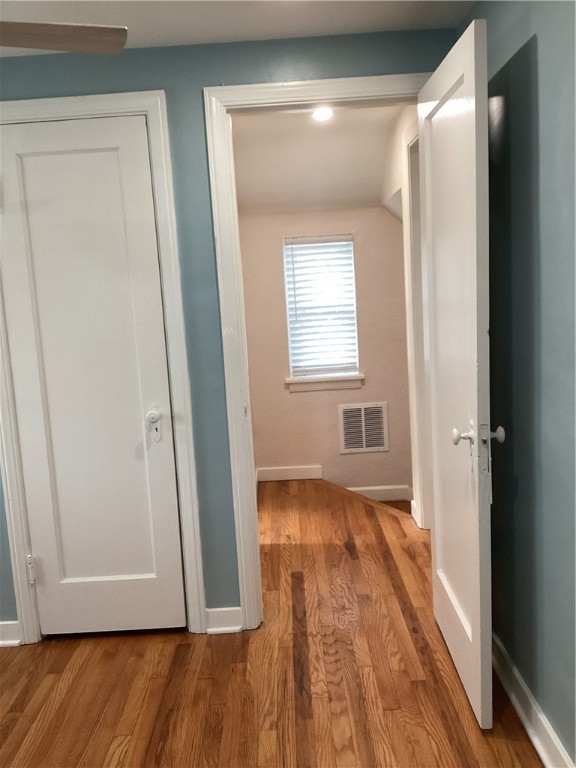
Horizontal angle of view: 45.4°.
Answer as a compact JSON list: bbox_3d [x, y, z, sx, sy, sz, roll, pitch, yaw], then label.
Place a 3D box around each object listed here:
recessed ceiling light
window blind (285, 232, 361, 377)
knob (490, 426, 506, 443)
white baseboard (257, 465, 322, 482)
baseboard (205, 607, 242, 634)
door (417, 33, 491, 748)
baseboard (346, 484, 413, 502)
[{"bbox_3d":[0.184,-1.390,3.549,0.120,0.030,0.120,-3,9,1],"label":"recessed ceiling light"},{"bbox_3d":[0.228,-0.516,4.620,0.458,0.940,0.050,-3,9,1],"label":"window blind"},{"bbox_3d":[0.608,0.149,2.018,0.062,0.052,0.052,-3,9,1],"label":"knob"},{"bbox_3d":[0.012,0.627,4.779,0.445,0.095,0.020,-3,9,1],"label":"white baseboard"},{"bbox_3d":[-0.259,0.949,2.780,0.141,0.108,0.025,-3,9,1],"label":"baseboard"},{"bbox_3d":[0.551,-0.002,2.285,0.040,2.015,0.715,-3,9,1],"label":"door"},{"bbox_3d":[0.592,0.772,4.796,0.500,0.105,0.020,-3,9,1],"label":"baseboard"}]

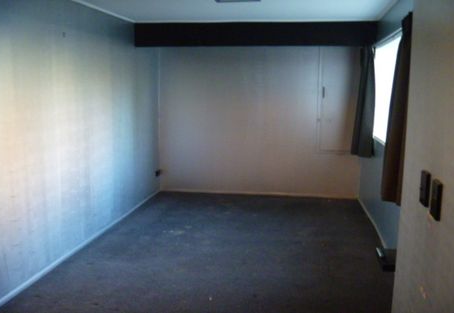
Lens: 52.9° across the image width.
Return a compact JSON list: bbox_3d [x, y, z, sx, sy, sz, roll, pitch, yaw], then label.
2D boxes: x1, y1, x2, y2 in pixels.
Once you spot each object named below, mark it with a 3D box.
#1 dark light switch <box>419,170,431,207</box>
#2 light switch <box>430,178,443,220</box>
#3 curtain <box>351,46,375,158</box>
[{"bbox_3d":[0.693,0.112,1.598,0.012,0.116,0.074,2,9,9],"label":"dark light switch"},{"bbox_3d":[0.711,0.143,1.549,0.013,0.116,0.078,2,9,9],"label":"light switch"},{"bbox_3d":[1.647,-0.656,5.473,0.220,1.305,0.370,2,9,9],"label":"curtain"}]

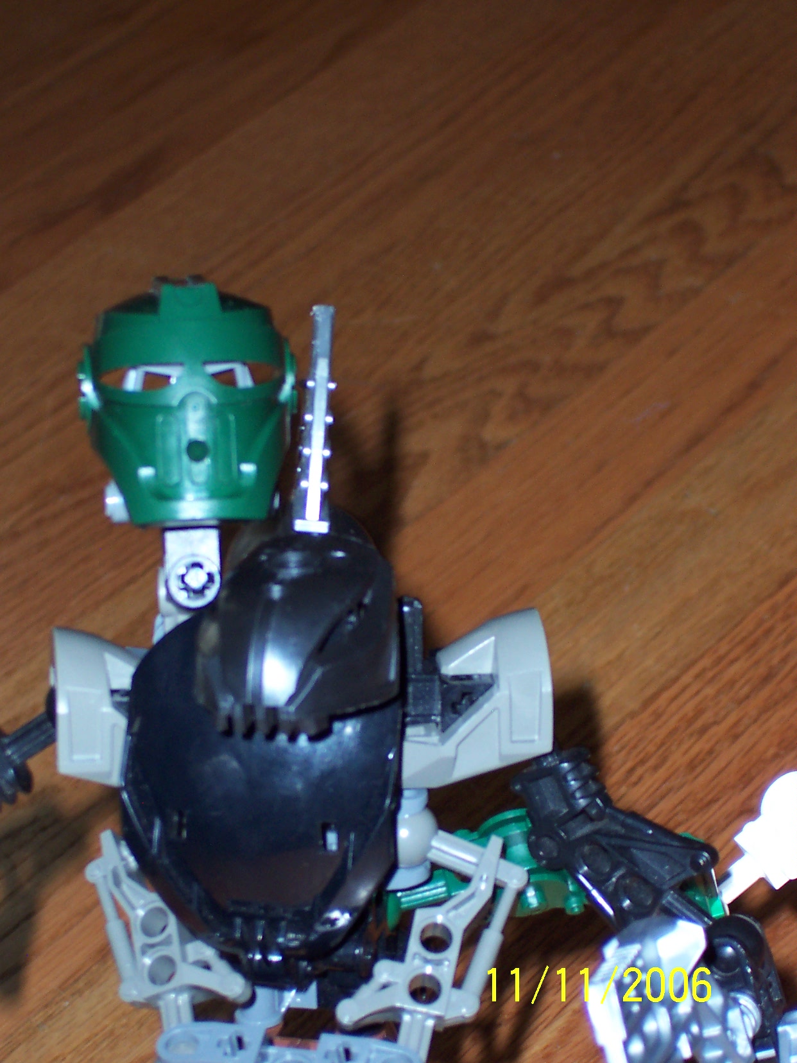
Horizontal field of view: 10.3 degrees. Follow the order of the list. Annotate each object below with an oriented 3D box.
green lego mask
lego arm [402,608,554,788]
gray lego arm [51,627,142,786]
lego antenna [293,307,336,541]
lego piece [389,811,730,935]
[{"bbox_3d":[-0.030,-0.019,0.632,0.032,0.036,0.023,-2,7,-4],"label":"green lego mask"},{"bbox_3d":[0.012,0.026,0.685,0.025,0.028,0.021,-2,11,-9],"label":"lego arm"},{"bbox_3d":[-0.042,0.028,0.685,0.025,0.028,0.021,-1,10,-6],"label":"gray lego arm"},{"bbox_3d":[-0.013,-0.017,0.662,0.005,0.005,0.036,4,78,-3],"label":"lego antenna"},{"bbox_3d":[0.026,0.056,0.730,0.056,0.019,0.020,0,12,0],"label":"lego piece"}]

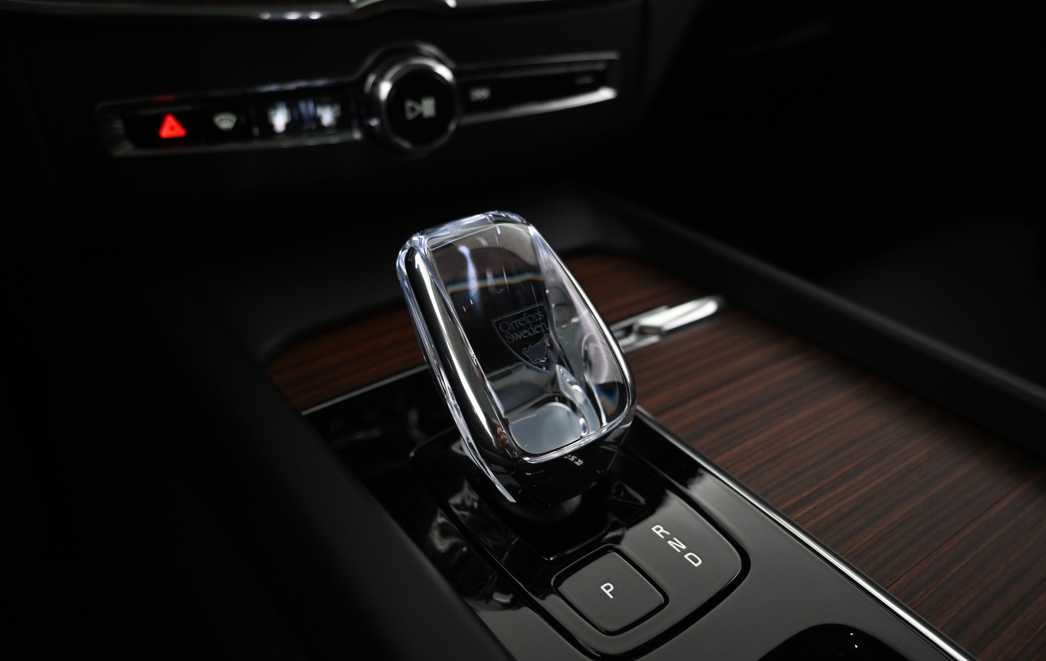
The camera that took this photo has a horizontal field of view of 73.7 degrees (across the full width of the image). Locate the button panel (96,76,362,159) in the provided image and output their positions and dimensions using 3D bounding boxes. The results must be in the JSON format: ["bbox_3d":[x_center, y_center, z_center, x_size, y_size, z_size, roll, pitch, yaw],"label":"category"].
[{"bbox_3d":[-0.110,-0.083,0.272,0.093,0.021,0.015,-19,31,-31],"label":"button panel"}]

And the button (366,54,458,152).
[{"bbox_3d":[-0.045,-0.093,0.283,0.036,0.036,0.015,-18,31,-29],"label":"button"}]

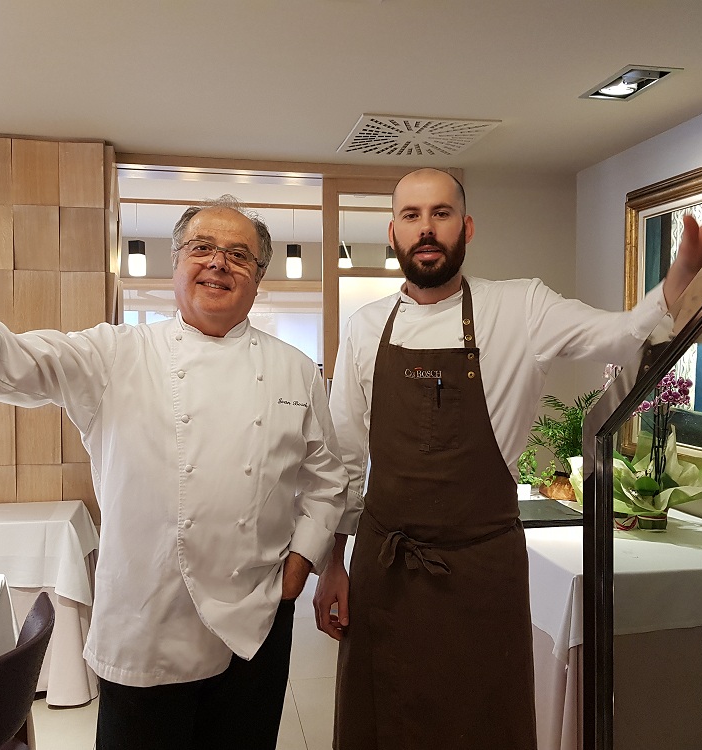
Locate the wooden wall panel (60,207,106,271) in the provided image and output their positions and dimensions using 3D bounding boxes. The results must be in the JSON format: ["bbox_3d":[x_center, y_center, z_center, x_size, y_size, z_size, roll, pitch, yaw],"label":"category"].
[{"bbox_3d":[-1.269,-0.637,3.559,0.202,0.299,0.040,0,2,-11],"label":"wooden wall panel"}]

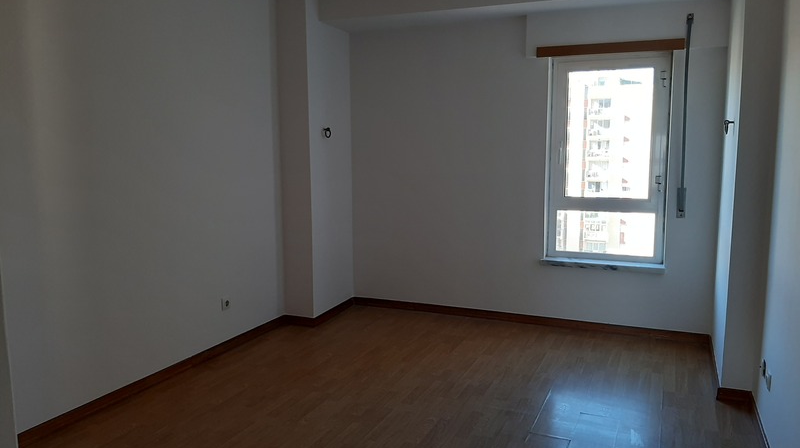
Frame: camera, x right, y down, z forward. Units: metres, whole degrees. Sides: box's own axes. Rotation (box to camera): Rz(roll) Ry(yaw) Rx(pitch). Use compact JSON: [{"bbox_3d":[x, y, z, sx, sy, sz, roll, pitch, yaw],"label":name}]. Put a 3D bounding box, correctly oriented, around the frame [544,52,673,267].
[{"bbox_3d":[1.514,-0.462,4.596,0.829,1.490,0.100,3,8,23],"label":"frame"}]

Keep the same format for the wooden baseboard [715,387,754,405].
[{"bbox_3d":[1.824,0.934,3.405,0.169,0.070,0.018,3,8,23],"label":"wooden baseboard"}]

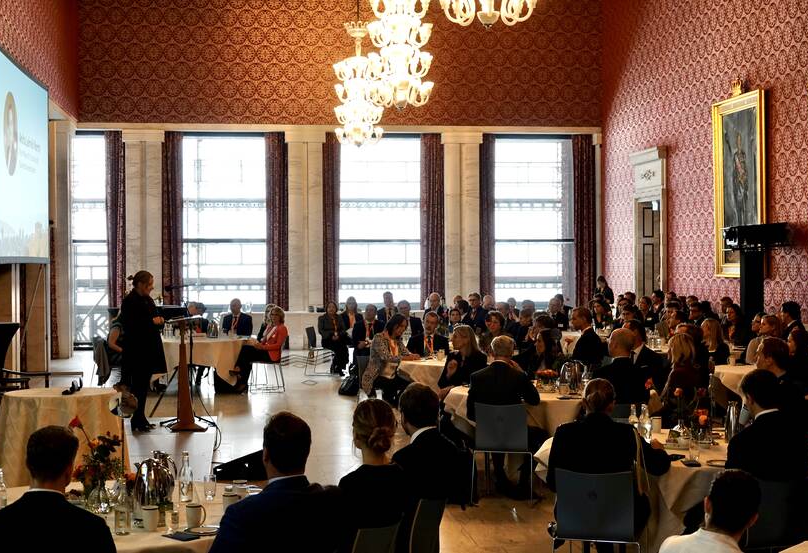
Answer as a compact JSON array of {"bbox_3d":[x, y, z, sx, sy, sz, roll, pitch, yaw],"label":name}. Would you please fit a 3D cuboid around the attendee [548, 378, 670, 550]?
[{"bbox_3d":[1.150,1.158,7.380,0.620,1.270,0.800,0,1,16],"label":"attendee"}]

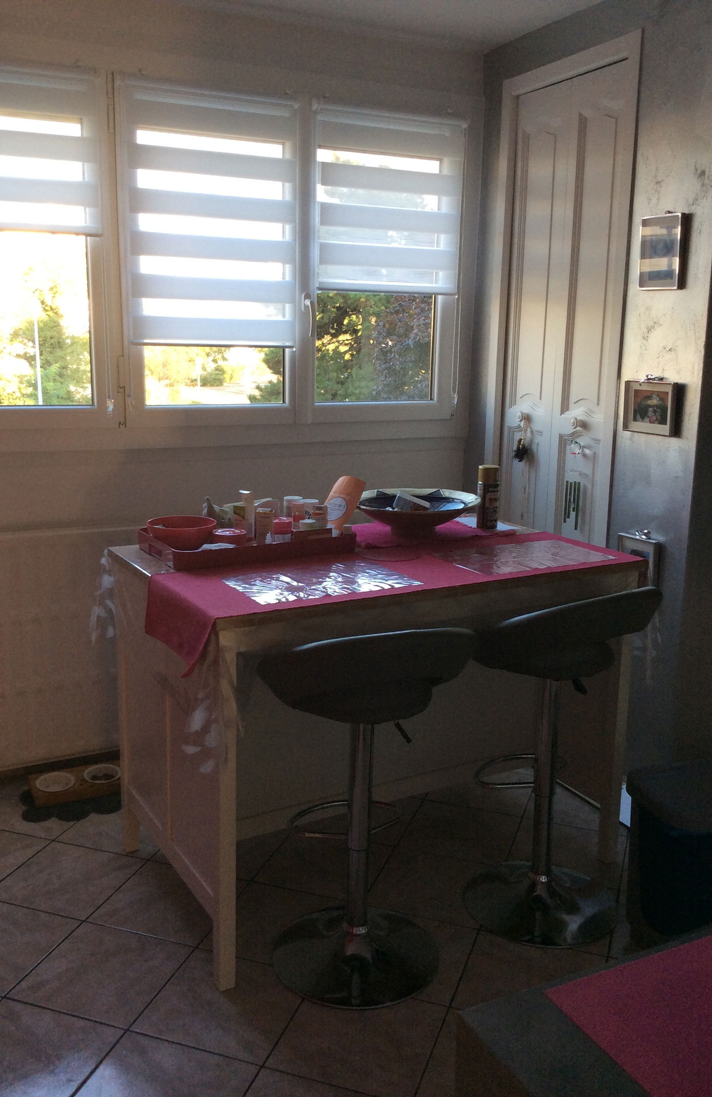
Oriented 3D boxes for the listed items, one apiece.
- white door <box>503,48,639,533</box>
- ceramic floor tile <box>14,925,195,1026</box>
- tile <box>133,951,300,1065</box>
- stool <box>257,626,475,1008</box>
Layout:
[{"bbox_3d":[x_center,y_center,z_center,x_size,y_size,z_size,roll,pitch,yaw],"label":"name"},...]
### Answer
[{"bbox_3d":[0.686,-0.371,3.456,0.040,2.290,0.613,-5,14,-24],"label":"white door"},{"bbox_3d":[-0.612,1.034,2.466,0.328,0.010,0.328,5,13,18],"label":"ceramic floor tile"},{"bbox_3d":[-0.300,1.063,2.363,0.328,0.010,0.328,5,13,18],"label":"tile"},{"bbox_3d":[0.010,0.584,2.456,0.540,0.894,0.445,-4,13,-20],"label":"stool"}]

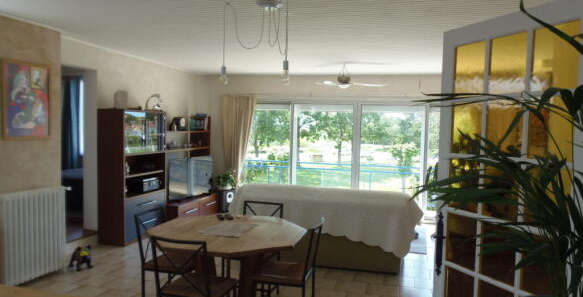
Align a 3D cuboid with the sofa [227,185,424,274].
[{"bbox_3d":[0.424,0.876,4.958,2.100,0.870,0.900,2,3,14],"label":"sofa"}]

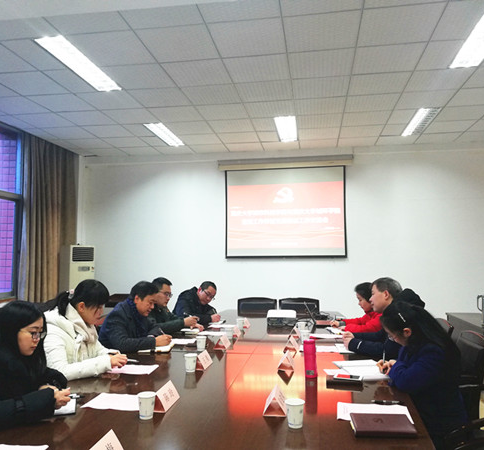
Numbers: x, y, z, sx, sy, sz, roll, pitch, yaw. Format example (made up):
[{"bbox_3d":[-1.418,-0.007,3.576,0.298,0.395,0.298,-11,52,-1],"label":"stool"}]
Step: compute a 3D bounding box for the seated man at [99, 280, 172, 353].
[{"bbox_3d":[-0.794,1.058,3.398,0.720,1.220,0.530,-2,-5,16],"label":"seated man"}]

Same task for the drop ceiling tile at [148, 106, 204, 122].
[{"bbox_3d":[-0.807,-1.383,5.847,0.600,0.020,0.600,-1,-4,9],"label":"drop ceiling tile"}]

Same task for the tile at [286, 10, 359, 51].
[{"bbox_3d":[0.656,-1.581,3.845,0.600,0.020,0.600,-1,-5,9],"label":"tile"}]

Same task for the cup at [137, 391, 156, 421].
[{"bbox_3d":[-0.379,0.723,1.865,0.075,0.091,0.075,0,-5,0],"label":"cup"}]

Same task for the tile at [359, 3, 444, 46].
[{"bbox_3d":[1.249,-1.591,3.751,0.600,0.020,0.600,-1,-5,9],"label":"tile"}]

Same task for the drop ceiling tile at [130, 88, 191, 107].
[{"bbox_3d":[-0.920,-1.447,5.290,0.600,0.020,0.600,-1,-4,9],"label":"drop ceiling tile"}]

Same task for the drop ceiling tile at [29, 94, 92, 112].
[{"bbox_3d":[-2.093,-1.427,5.478,0.600,0.020,0.600,-1,-4,9],"label":"drop ceiling tile"}]

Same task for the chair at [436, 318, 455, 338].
[{"bbox_3d":[1.363,1.179,3.830,0.600,0.910,0.550,-1,-4,9],"label":"chair"}]

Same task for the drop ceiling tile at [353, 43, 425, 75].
[{"bbox_3d":[1.328,-1.534,4.312,0.600,0.020,0.600,-1,-4,9],"label":"drop ceiling tile"}]

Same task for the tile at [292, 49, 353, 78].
[{"bbox_3d":[0.752,-1.532,4.444,0.600,0.020,0.600,-1,-5,9],"label":"tile"}]

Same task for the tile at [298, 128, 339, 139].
[{"bbox_3d":[1.131,-1.340,6.817,0.600,0.020,0.600,-1,-4,9],"label":"tile"}]

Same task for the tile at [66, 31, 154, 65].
[{"bbox_3d":[-1.100,-1.520,4.043,0.600,0.020,0.600,-1,-4,9],"label":"tile"}]

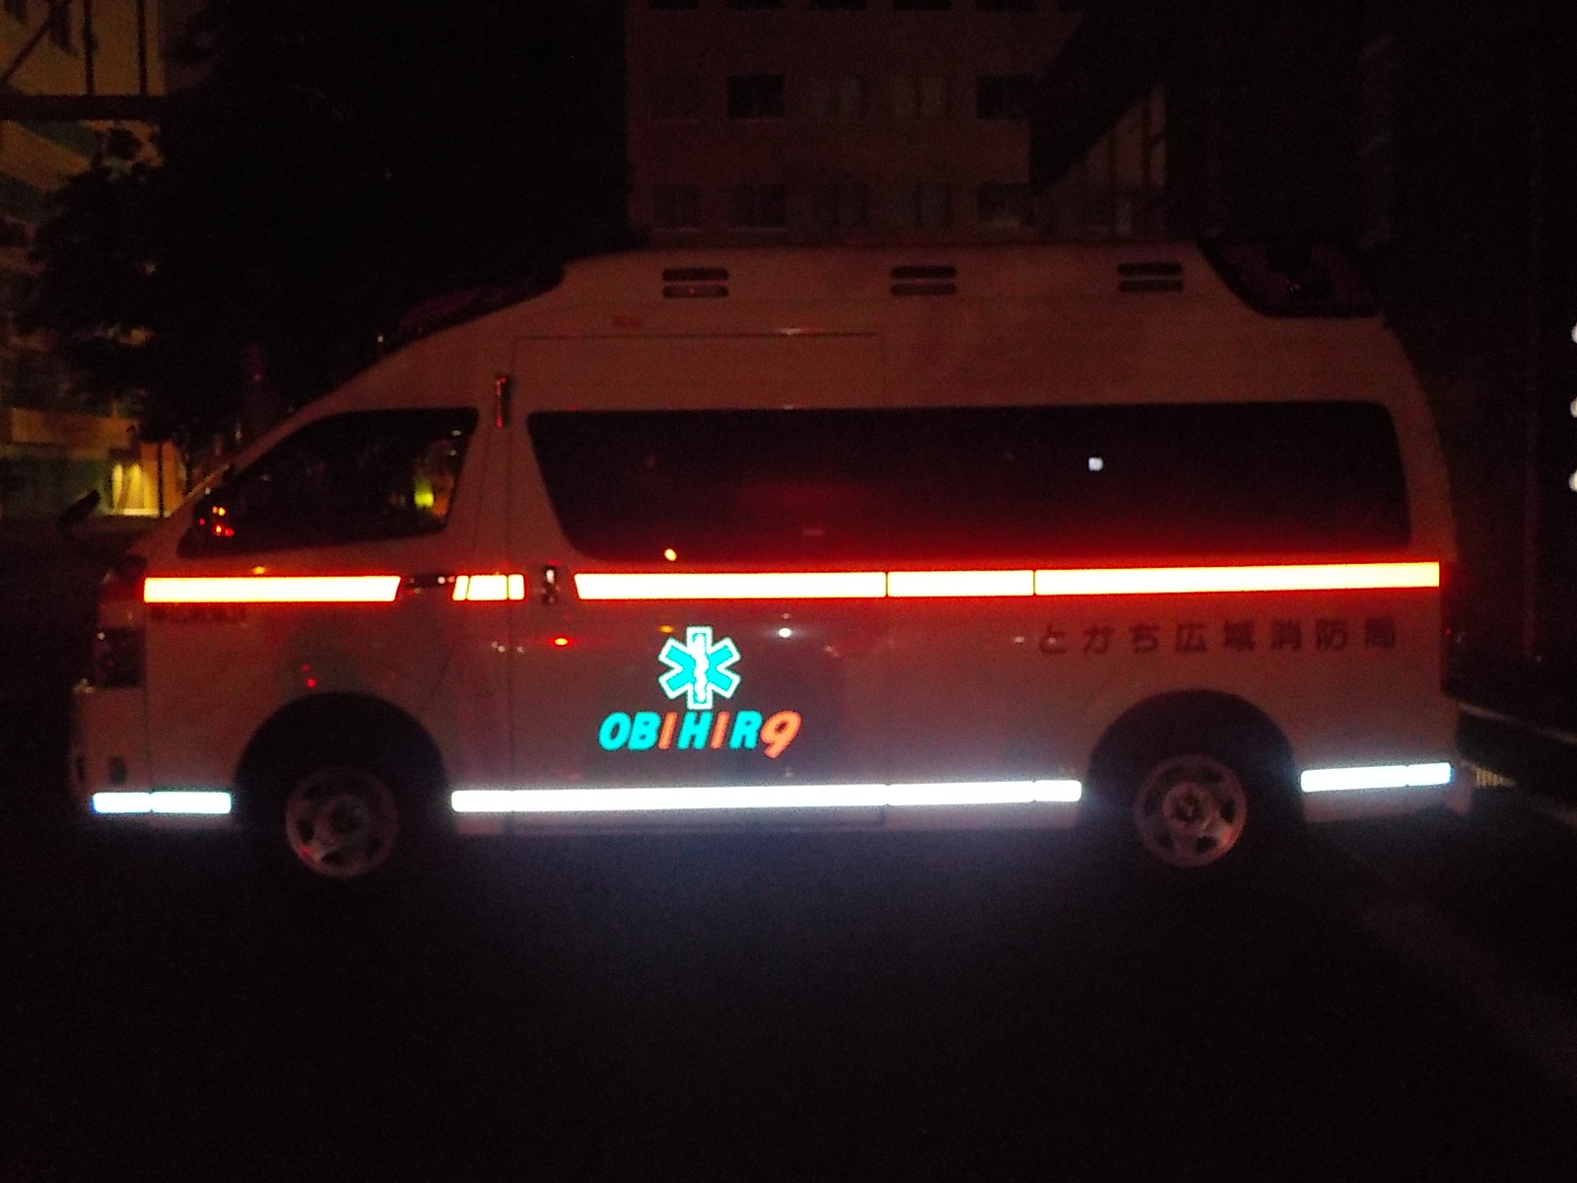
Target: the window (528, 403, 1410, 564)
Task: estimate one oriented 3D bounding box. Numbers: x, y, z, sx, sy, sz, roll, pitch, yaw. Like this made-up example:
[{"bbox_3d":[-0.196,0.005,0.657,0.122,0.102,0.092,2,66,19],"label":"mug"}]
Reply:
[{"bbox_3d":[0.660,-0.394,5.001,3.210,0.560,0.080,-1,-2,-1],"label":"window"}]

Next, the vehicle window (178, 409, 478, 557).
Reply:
[{"bbox_3d":[-1.665,-0.393,4.958,1.080,0.530,0.080,-1,-2,2],"label":"vehicle window"}]

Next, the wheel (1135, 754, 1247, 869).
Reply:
[{"bbox_3d":[1.482,0.806,5.099,0.420,0.420,0.160,-1,3,-1],"label":"wheel"}]

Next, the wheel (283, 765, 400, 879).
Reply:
[{"bbox_3d":[-1.627,0.836,5.036,0.420,0.420,0.160,-1,3,-1],"label":"wheel"}]

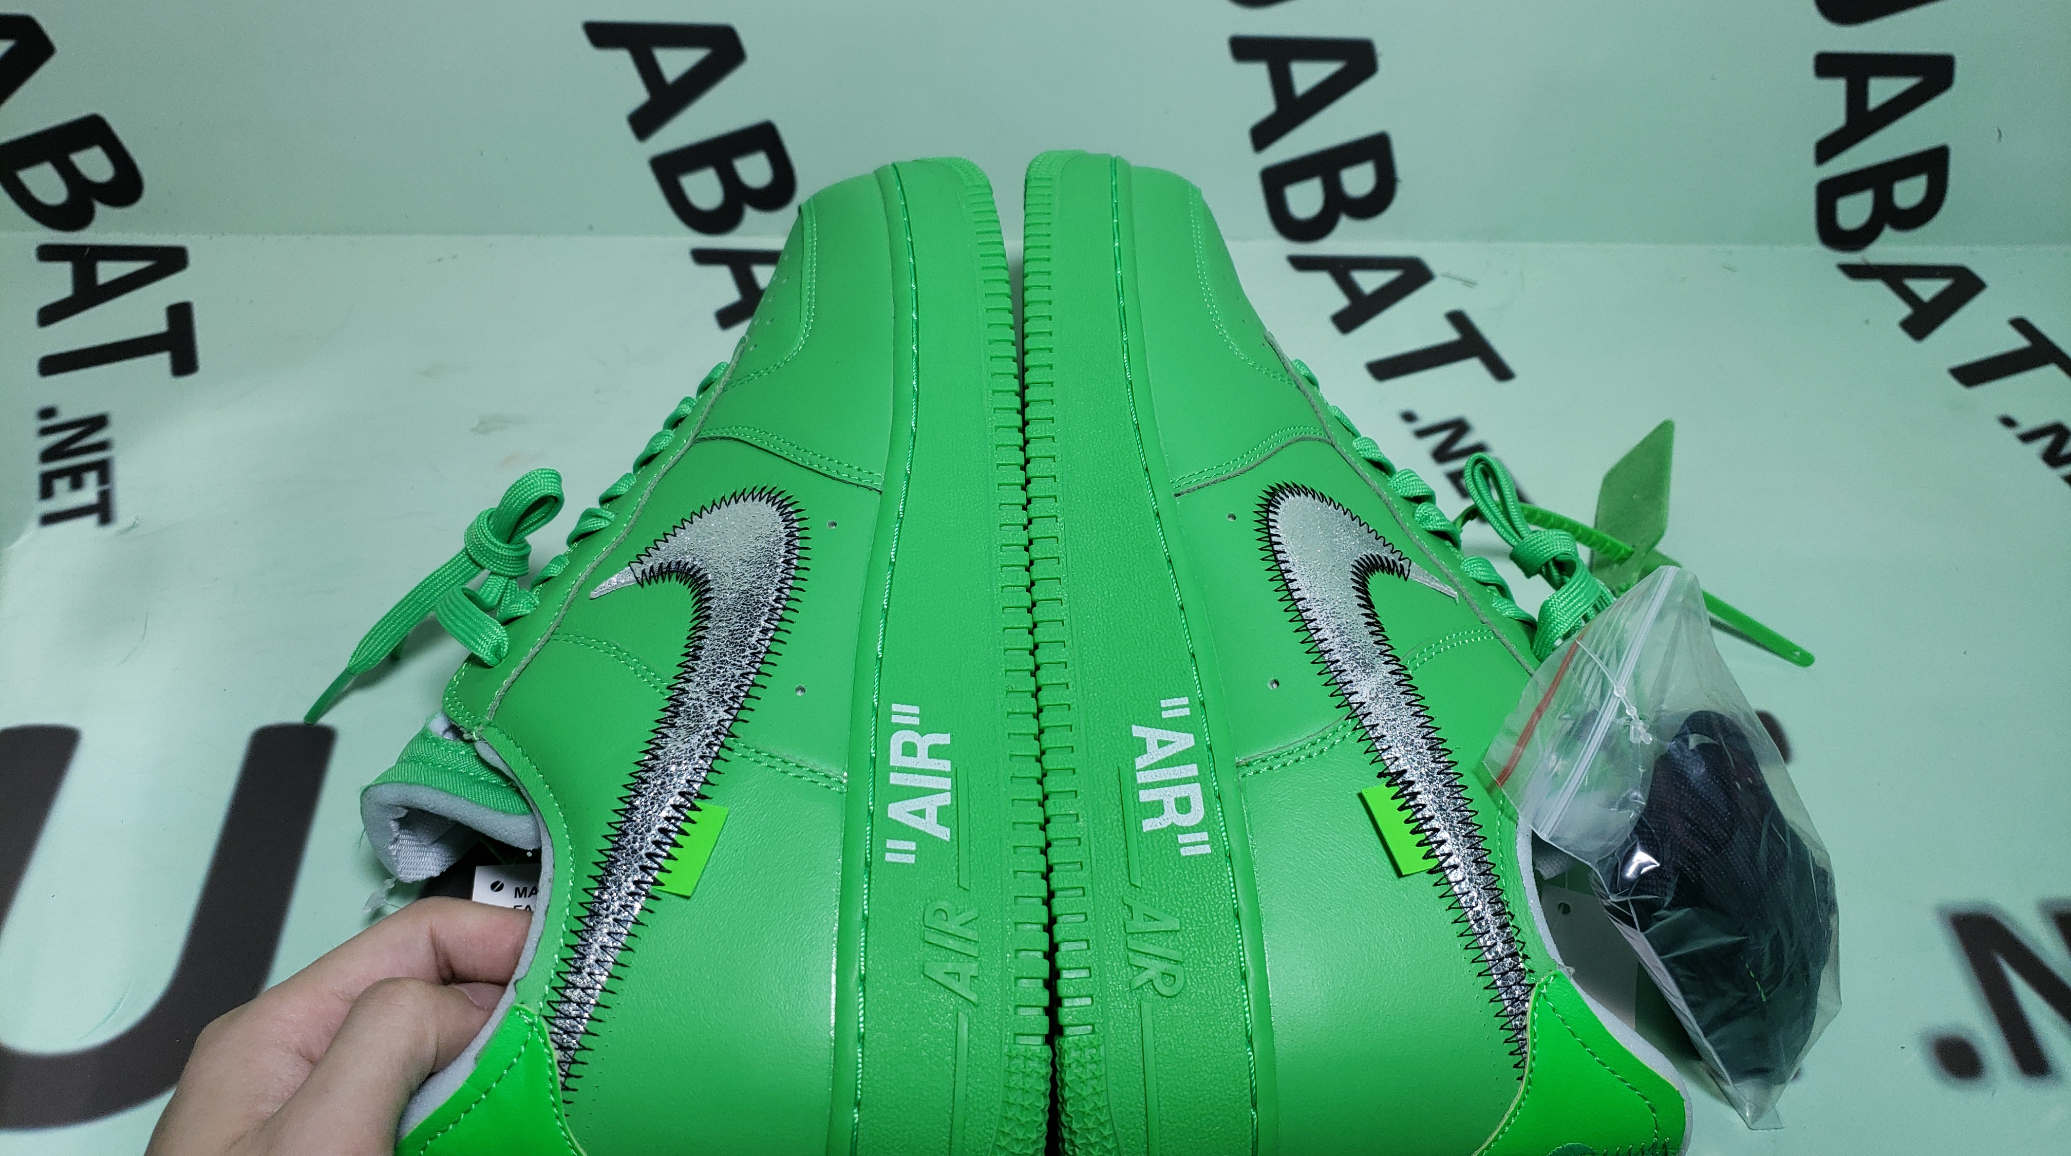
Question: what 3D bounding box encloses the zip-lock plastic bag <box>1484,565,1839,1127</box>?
[{"bbox_3d":[0.149,0.062,0.361,0.075,0.120,0.033,-42,21,-26],"label":"zip-lock plastic bag"}]

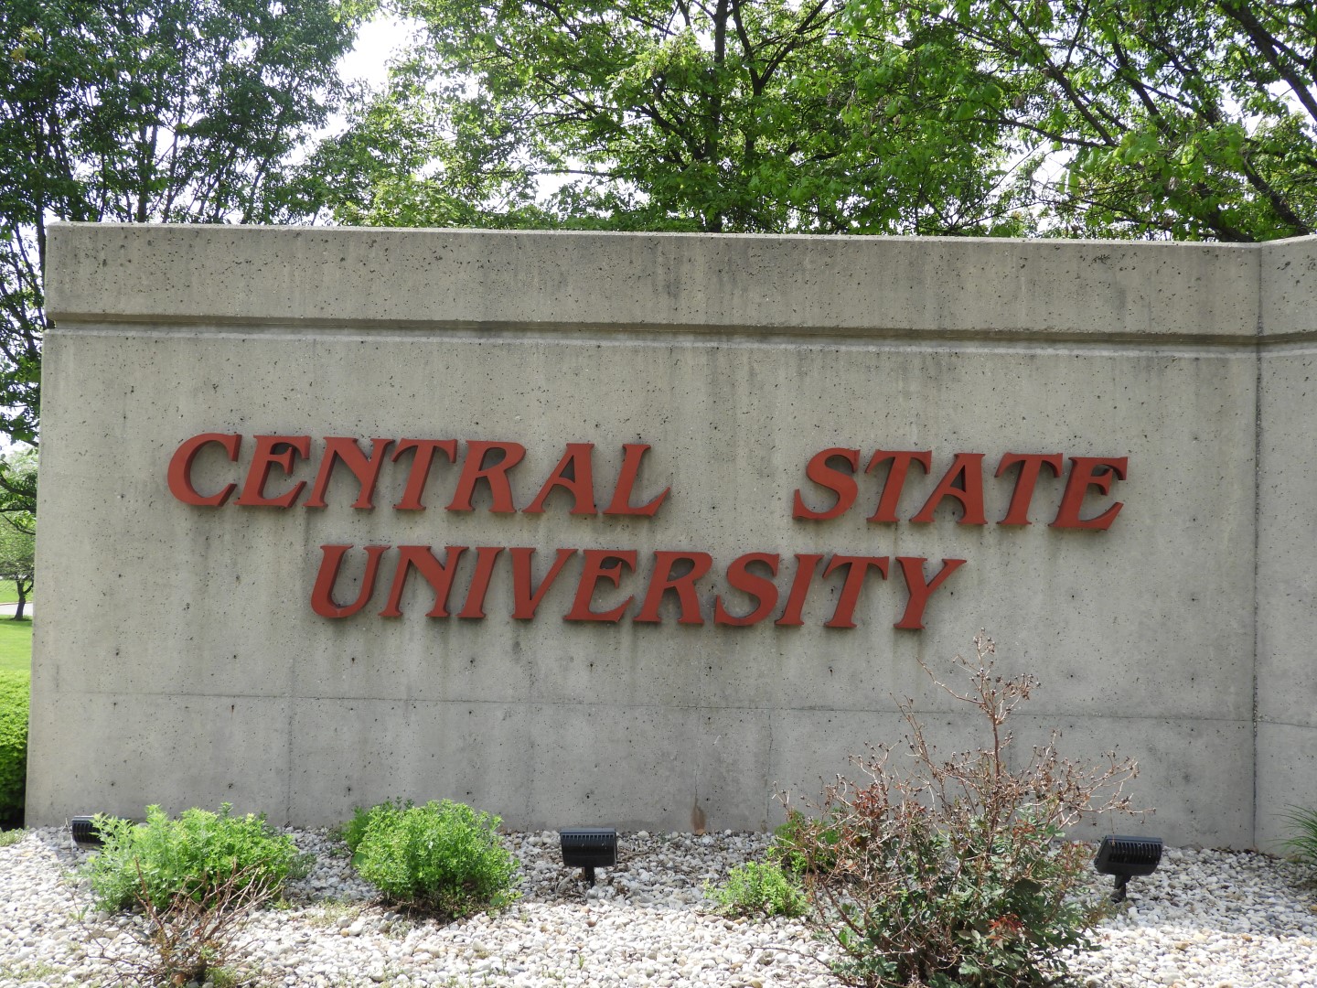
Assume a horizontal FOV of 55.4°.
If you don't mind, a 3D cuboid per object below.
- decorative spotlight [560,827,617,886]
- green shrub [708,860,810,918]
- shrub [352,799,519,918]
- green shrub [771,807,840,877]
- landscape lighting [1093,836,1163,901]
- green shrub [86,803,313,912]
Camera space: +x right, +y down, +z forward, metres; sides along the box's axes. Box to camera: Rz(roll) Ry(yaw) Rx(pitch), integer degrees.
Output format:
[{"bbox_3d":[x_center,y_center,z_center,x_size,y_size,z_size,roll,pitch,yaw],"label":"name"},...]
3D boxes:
[{"bbox_3d":[-0.301,1.582,5.501,0.240,0.256,0.200,1,-2,4],"label":"decorative spotlight"},{"bbox_3d":[0.418,1.632,5.264,0.414,0.181,0.352,1,-2,1],"label":"green shrub"},{"bbox_3d":[-0.952,1.513,5.395,0.698,0.388,0.642,1,-2,1],"label":"shrub"},{"bbox_3d":[0.705,1.605,5.893,0.338,0.251,0.321,1,-2,1],"label":"green shrub"},{"bbox_3d":[2.053,1.636,5.477,0.240,0.270,0.200,1,-2,-7],"label":"landscape lighting"},{"bbox_3d":[-1.970,1.525,5.407,0.913,0.372,0.684,1,-2,1],"label":"green shrub"}]

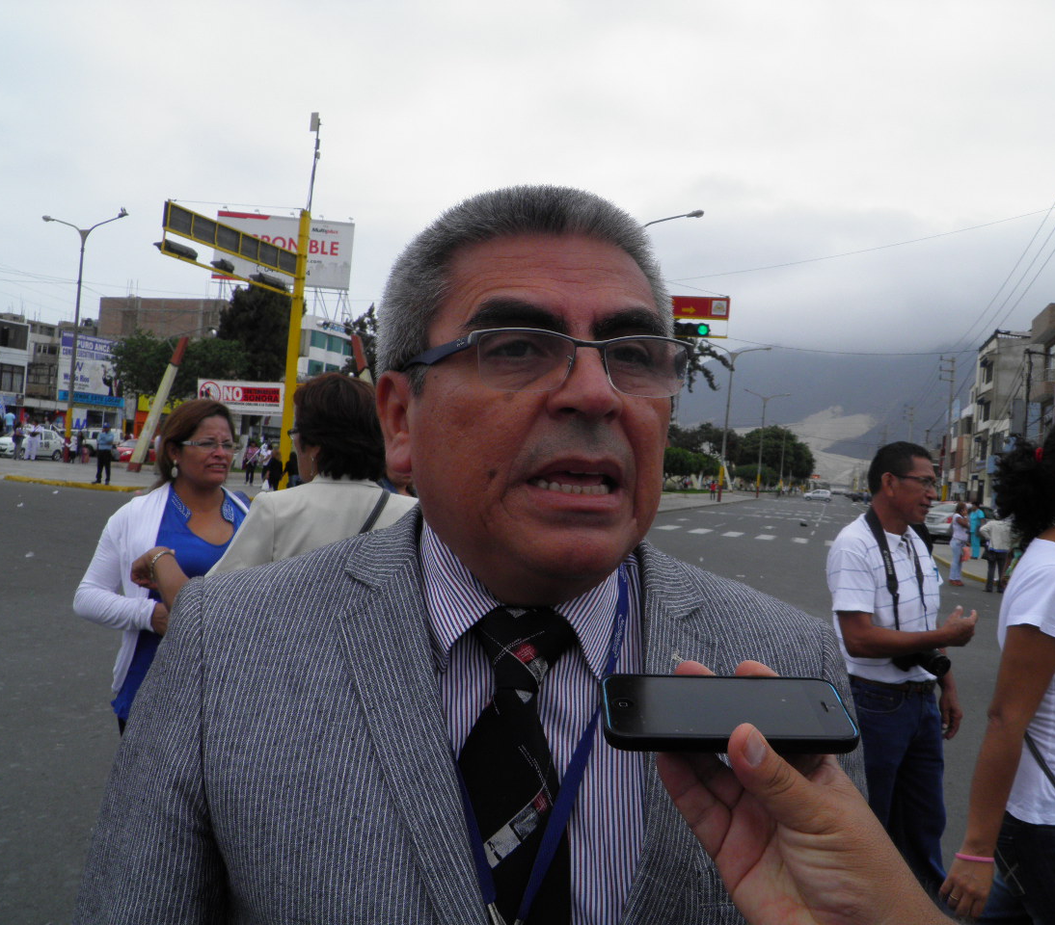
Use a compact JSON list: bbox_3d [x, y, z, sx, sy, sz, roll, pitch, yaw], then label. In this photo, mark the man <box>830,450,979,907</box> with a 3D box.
[{"bbox_3d":[1.060,0.784,2.870,0.500,1.680,0.450,5,0,-38],"label":"man"}]

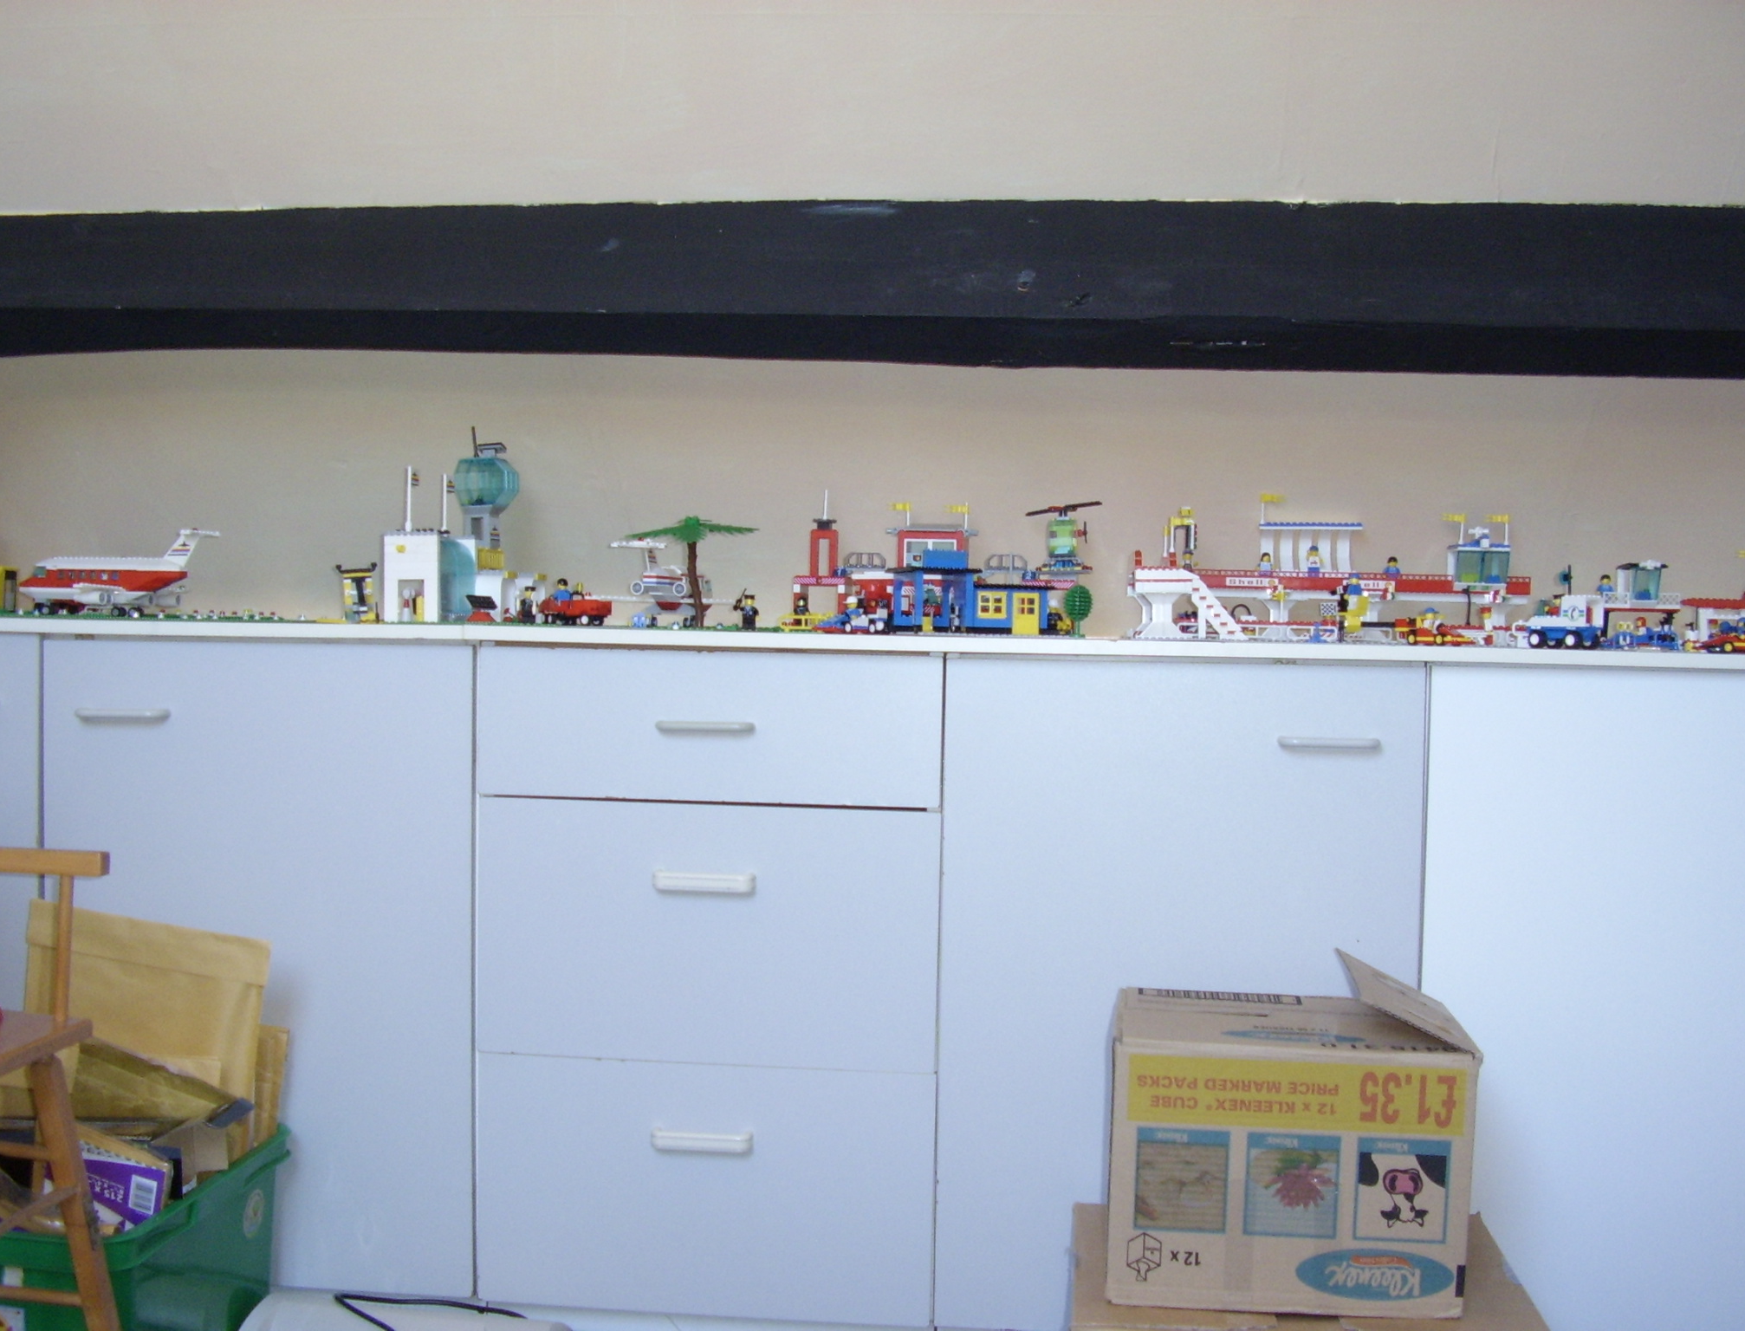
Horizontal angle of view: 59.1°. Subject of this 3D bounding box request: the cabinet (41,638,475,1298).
[{"bbox_3d":[-0.695,0.339,2.042,0.527,0.756,0.530,1,2,5],"label":"cabinet"}]

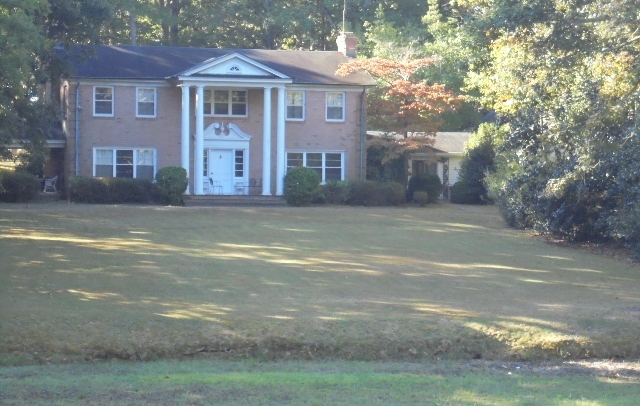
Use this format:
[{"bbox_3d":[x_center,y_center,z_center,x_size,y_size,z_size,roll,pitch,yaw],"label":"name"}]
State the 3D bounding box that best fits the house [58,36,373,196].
[{"bbox_3d":[-5.400,-3.600,105.000,14.600,7.500,11.600,0,0,-18],"label":"house"}]

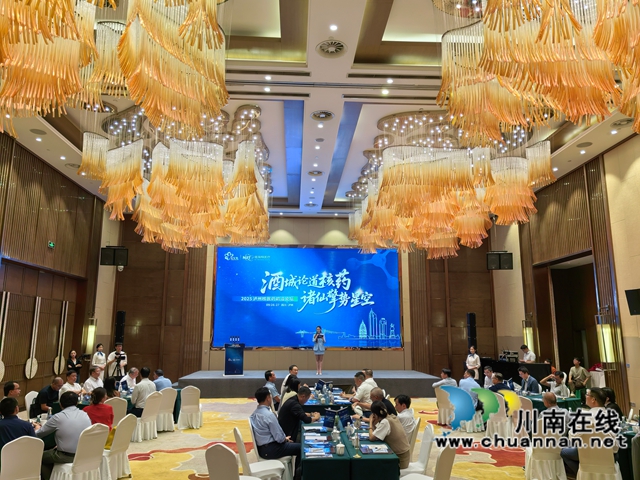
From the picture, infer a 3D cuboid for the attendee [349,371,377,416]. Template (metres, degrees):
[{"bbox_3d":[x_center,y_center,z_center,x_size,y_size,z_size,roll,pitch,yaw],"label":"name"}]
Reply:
[{"bbox_3d":[0.787,3.321,10.009,0.780,1.310,0.520,-3,-11,14],"label":"attendee"}]

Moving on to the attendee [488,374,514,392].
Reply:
[{"bbox_3d":[3.888,3.497,10.758,0.520,1.230,0.760,9,-14,-40],"label":"attendee"}]

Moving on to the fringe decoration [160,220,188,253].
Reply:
[{"bbox_3d":[-4.375,-0.108,15.010,0.850,1.031,0.600,1,-11,-3],"label":"fringe decoration"}]

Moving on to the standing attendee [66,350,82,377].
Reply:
[{"bbox_3d":[-6.785,3.834,13.703,0.480,1.600,0.360,7,-12,-32],"label":"standing attendee"}]

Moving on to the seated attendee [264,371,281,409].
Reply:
[{"bbox_3d":[-0.779,3.243,9.837,0.750,1.280,0.500,1,-11,-3],"label":"seated attendee"}]

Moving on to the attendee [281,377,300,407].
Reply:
[{"bbox_3d":[-0.413,3.115,9.063,0.750,1.240,0.480,1,-11,-3],"label":"attendee"}]

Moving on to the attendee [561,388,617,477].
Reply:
[{"bbox_3d":[3.971,2.837,7.321,0.540,1.280,0.800,7,-12,-32],"label":"attendee"}]

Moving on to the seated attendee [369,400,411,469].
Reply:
[{"bbox_3d":[0.785,2.598,6.019,0.780,1.250,0.500,-4,-11,19],"label":"seated attendee"}]

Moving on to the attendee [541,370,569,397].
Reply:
[{"bbox_3d":[5.130,3.508,10.852,0.780,1.270,0.550,7,-13,-33],"label":"attendee"}]

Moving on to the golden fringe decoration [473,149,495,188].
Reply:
[{"bbox_3d":[3.906,-1.736,11.927,0.484,0.893,0.500,1,-10,-3],"label":"golden fringe decoration"}]

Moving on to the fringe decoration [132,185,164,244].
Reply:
[{"bbox_3d":[-5.188,-0.782,15.103,1.000,1.866,0.650,1,-11,-3],"label":"fringe decoration"}]

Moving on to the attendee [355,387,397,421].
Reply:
[{"bbox_3d":[0.832,2.730,7.055,0.800,1.240,0.530,1,-11,-3],"label":"attendee"}]

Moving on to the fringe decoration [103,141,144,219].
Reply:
[{"bbox_3d":[-4.576,-1.400,11.627,0.900,1.819,0.800,1,-10,-3],"label":"fringe decoration"}]

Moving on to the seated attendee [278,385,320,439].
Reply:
[{"bbox_3d":[-0.337,3.020,8.182,0.820,1.220,0.560,2,-11,-11],"label":"seated attendee"}]

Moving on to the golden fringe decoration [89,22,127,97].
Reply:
[{"bbox_3d":[-3.360,-2.863,7.893,0.680,1.200,0.500,1,-11,-3],"label":"golden fringe decoration"}]

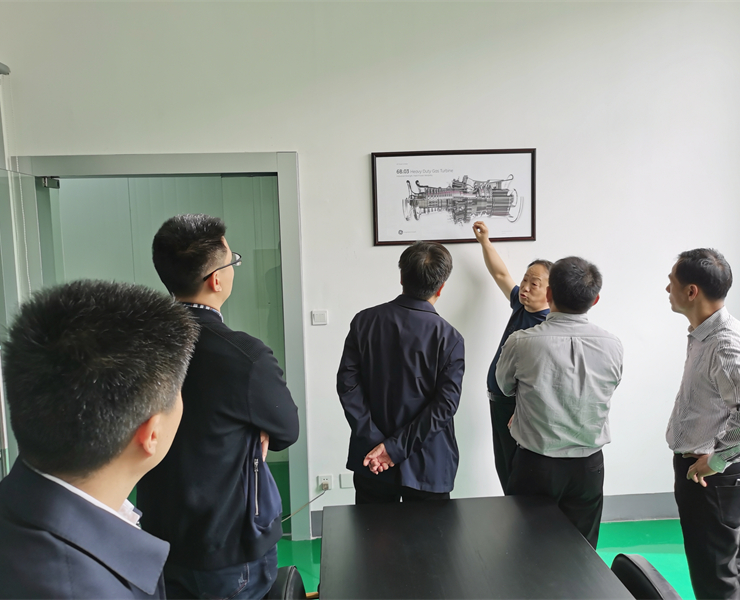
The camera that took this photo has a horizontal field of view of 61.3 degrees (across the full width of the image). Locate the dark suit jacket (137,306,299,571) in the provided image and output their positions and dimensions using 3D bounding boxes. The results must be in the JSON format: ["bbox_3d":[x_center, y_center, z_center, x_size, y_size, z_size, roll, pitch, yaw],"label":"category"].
[{"bbox_3d":[-0.429,0.342,1.712,0.530,0.690,0.370,2,7,31],"label":"dark suit jacket"}]

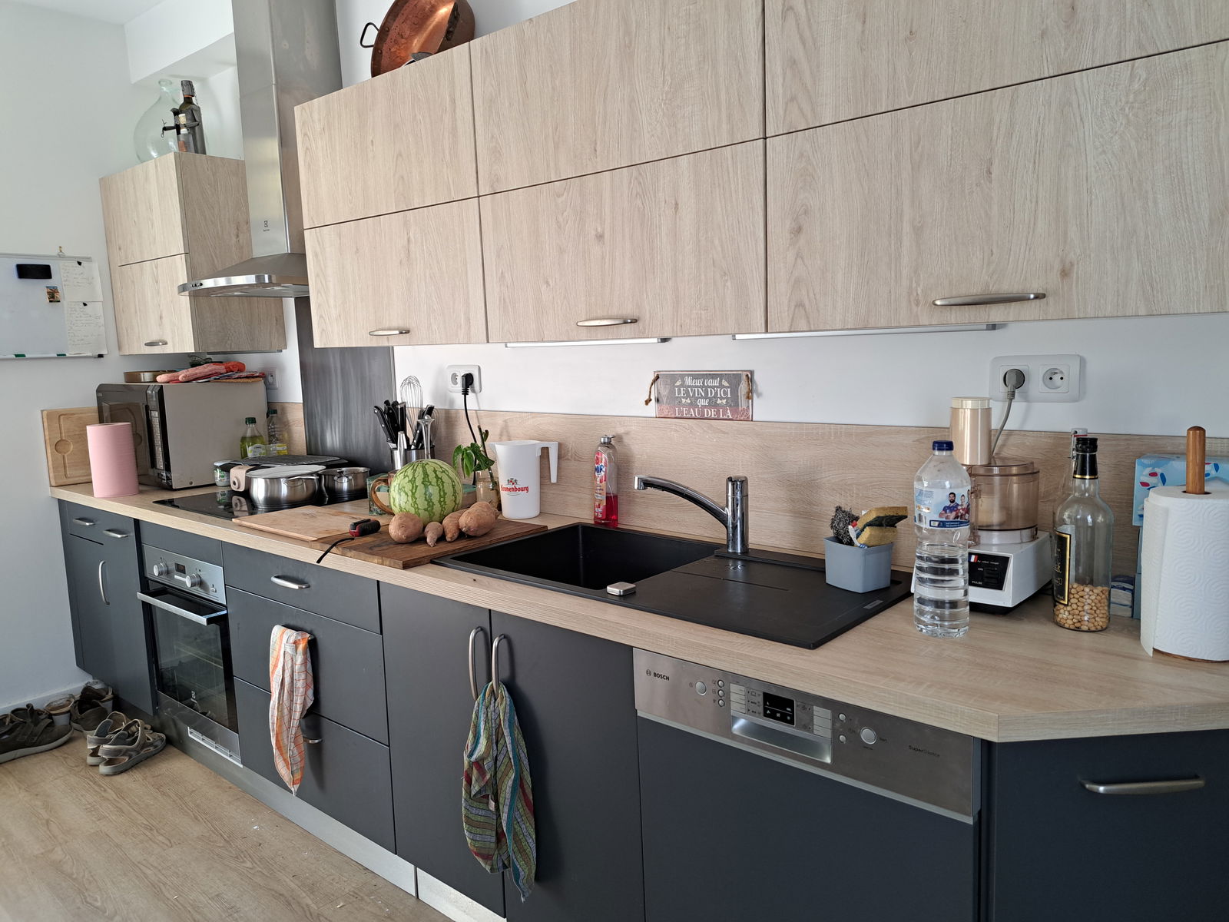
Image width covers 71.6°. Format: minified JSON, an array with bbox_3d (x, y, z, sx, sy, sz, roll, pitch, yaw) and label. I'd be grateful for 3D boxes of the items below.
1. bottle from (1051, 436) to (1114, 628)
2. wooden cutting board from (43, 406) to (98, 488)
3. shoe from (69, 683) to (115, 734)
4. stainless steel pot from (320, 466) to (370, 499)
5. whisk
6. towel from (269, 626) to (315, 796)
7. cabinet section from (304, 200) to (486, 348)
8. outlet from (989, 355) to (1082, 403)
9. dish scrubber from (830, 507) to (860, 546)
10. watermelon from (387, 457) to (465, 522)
[{"bbox_3d":[0.808,0.124,1.464,0.085,0.324,0.085,-3,8,-11],"label":"bottle"},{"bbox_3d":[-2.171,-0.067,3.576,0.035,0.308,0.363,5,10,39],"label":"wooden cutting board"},{"bbox_3d":[-2.086,0.993,3.394,0.105,0.120,0.275,-10,11,-44],"label":"shoe"},{"bbox_3d":[-0.959,0.078,3.036,0.185,0.092,0.215,-4,8,-18],"label":"stainless steel pot"},{"bbox_3d":[-0.636,-0.106,2.713,0.074,0.330,0.074,5,10,39],"label":"whisk"},{"bbox_3d":[-0.893,0.703,2.378,0.140,0.506,0.060,5,10,39],"label":"towel"},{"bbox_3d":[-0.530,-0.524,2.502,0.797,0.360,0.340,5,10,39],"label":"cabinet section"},{"bbox_3d":[0.813,-0.160,1.651,0.161,0.088,0.016,5,10,40],"label":"outlet"},{"bbox_3d":[0.480,0.139,1.772,0.065,0.085,0.060,5,10,40],"label":"dish scrubber"},{"bbox_3d":[-0.536,0.085,2.435,0.206,0.182,0.206,-2,8,0],"label":"watermelon"}]

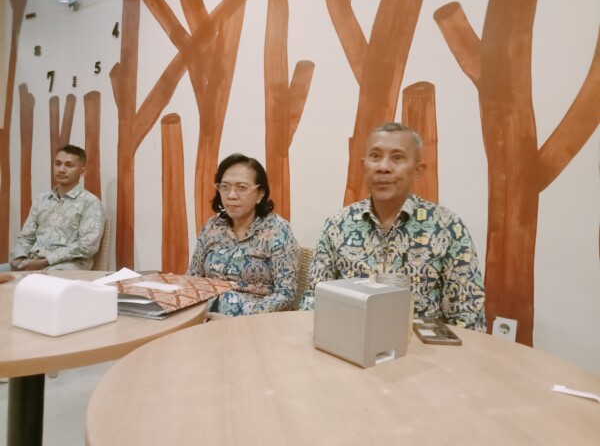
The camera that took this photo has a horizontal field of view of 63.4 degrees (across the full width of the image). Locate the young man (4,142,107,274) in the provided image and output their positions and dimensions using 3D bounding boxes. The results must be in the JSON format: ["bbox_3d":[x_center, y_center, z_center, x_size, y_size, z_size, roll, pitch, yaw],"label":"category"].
[{"bbox_3d":[-1.432,0.188,2.493,0.520,1.208,0.780,5,5,30],"label":"young man"}]

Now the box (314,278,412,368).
[{"bbox_3d":[0.115,0.179,0.909,0.118,0.129,0.127,-2,6,-40],"label":"box"}]

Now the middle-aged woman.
[{"bbox_3d":[-0.323,0.343,1.538,0.470,1.150,0.720,5,5,30],"label":"middle-aged woman"}]

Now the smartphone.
[{"bbox_3d":[0.290,0.234,1.055,0.076,0.009,0.160,2,5,1],"label":"smartphone"}]

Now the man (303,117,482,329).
[{"bbox_3d":[0.158,0.346,1.220,0.530,1.237,0.760,4,5,23],"label":"man"}]

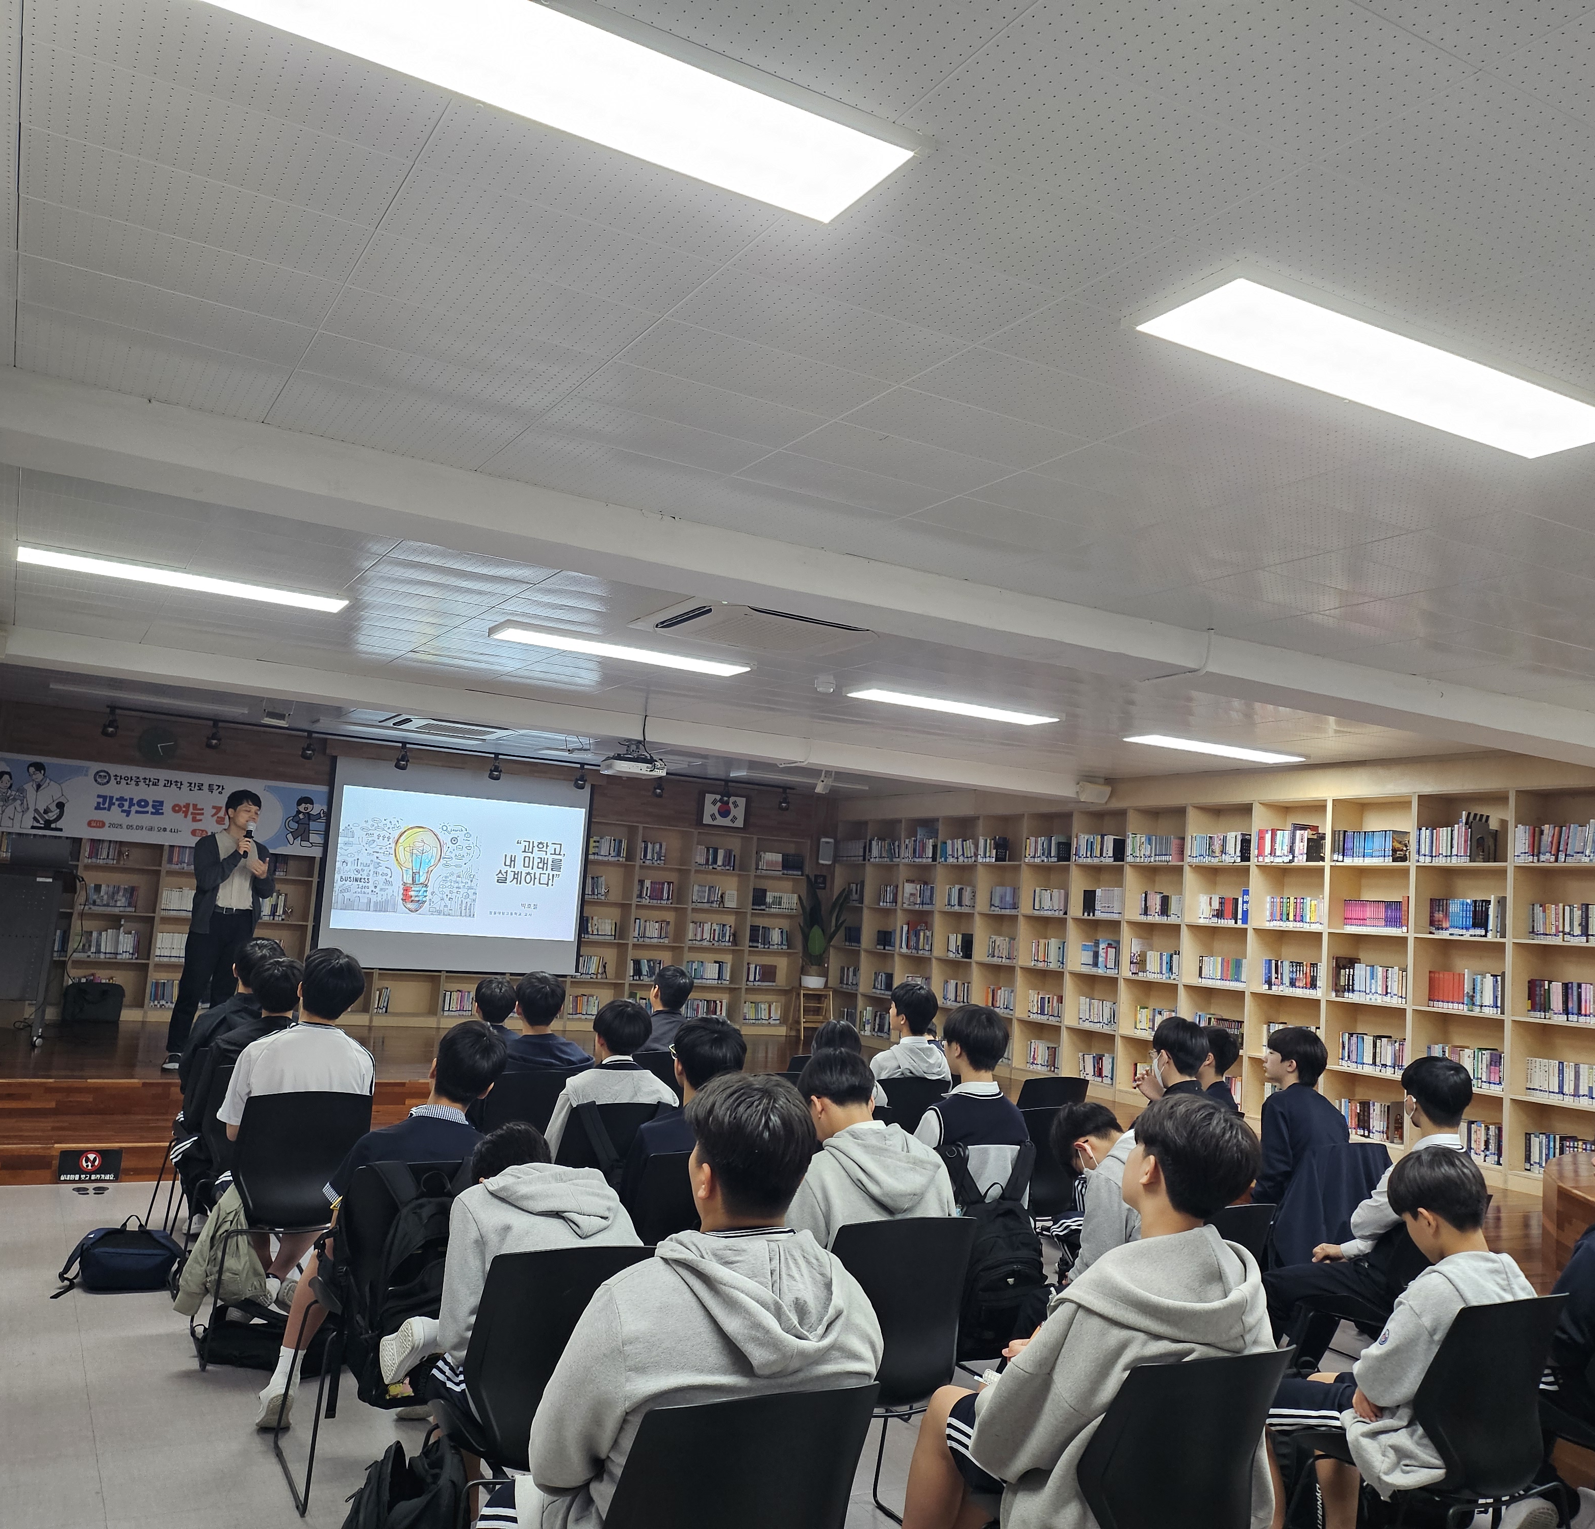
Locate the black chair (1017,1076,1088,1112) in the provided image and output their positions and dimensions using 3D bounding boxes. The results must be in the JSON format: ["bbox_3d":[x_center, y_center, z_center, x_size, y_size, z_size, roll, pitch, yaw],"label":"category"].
[{"bbox_3d":[1.158,2.019,7.234,0.500,0.840,0.540,7,-7,-27],"label":"black chair"}]

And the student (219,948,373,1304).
[{"bbox_3d":[-1.811,1.327,5.036,0.510,1.330,0.700,8,-7,-31],"label":"student"}]

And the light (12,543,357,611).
[{"bbox_3d":[-2.428,-0.755,5.650,1.230,0.050,0.280,7,-7,-29],"label":"light"}]

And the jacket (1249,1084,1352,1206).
[{"bbox_3d":[1.989,1.567,5.644,0.460,0.600,0.400,9,-7,-37],"label":"jacket"}]

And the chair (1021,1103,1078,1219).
[{"bbox_3d":[0.914,1.872,6.020,0.500,0.860,0.560,7,-7,-29],"label":"chair"}]

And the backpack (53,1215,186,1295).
[{"bbox_3d":[-2.574,1.898,5.468,0.370,0.180,0.400,6,-6,-19],"label":"backpack"}]

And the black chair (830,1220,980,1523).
[{"bbox_3d":[0.139,1.569,3.673,0.500,0.840,0.540,7,-7,-26],"label":"black chair"}]

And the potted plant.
[{"bbox_3d":[0.265,1.621,13.597,0.500,1.060,0.460,4,-6,0],"label":"potted plant"}]

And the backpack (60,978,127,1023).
[{"bbox_3d":[-5.272,1.785,10.594,0.440,0.310,0.200,7,-7,-29],"label":"backpack"}]

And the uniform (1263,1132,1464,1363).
[{"bbox_3d":[1.887,1.661,4.695,0.560,0.900,0.640,9,-8,-38],"label":"uniform"}]

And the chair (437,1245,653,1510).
[{"bbox_3d":[-0.557,1.370,2.937,0.500,0.820,0.530,7,-7,-29],"label":"chair"}]

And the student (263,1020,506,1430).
[{"bbox_3d":[-1.173,1.343,4.136,0.520,1.220,0.700,7,-7,-29],"label":"student"}]

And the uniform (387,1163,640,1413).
[{"bbox_3d":[-0.648,1.185,3.224,0.490,0.580,0.520,7,-7,-29],"label":"uniform"}]

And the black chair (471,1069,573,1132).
[{"bbox_3d":[-1.211,1.718,6.009,0.500,0.860,0.560,7,-7,-29],"label":"black chair"}]

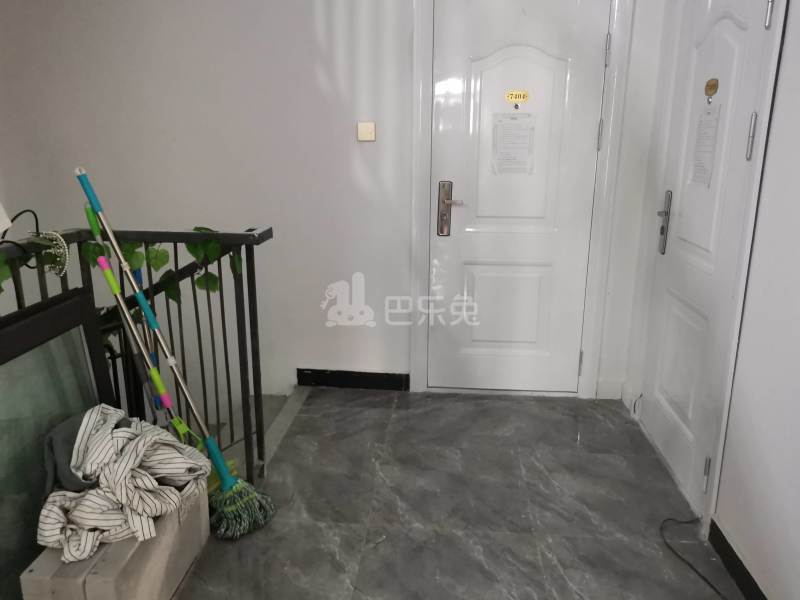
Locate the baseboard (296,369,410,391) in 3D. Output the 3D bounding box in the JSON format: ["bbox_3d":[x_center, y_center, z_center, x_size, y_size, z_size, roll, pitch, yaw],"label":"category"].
[{"bbox_3d":[-0.255,0.439,3.406,0.625,0.102,0.015,1,15,5],"label":"baseboard"}]

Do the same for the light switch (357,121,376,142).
[{"bbox_3d":[-0.164,-0.830,3.071,0.087,0.090,0.014,1,15,5],"label":"light switch"}]

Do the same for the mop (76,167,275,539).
[{"bbox_3d":[-0.846,0.172,2.216,0.230,1.416,0.200,-25,1,11],"label":"mop"}]

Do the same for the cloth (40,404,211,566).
[{"bbox_3d":[-0.830,0.511,1.866,0.380,0.280,0.520,1,15,5],"label":"cloth"}]

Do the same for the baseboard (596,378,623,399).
[{"bbox_3d":[1.111,0.473,3.291,0.131,0.113,0.015,1,15,5],"label":"baseboard"}]

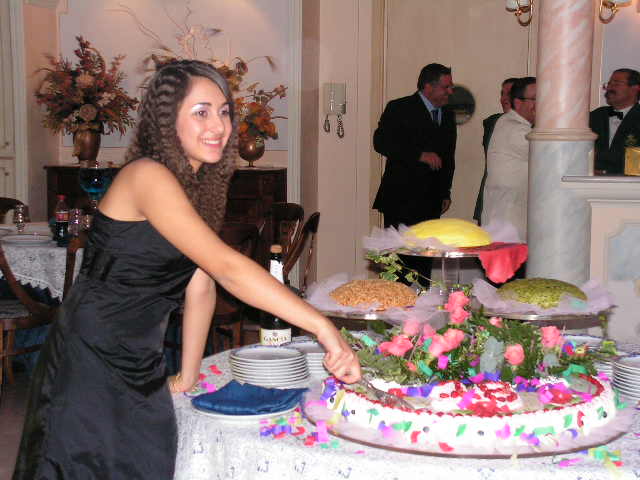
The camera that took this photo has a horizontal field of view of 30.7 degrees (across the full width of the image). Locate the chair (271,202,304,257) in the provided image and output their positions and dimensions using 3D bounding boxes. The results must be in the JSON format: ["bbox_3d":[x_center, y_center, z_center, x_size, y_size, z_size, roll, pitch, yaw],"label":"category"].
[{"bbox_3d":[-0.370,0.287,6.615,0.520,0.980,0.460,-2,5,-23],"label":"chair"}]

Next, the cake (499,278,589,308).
[{"bbox_3d":[0.564,0.137,2.950,0.228,0.075,0.228,0,5,0],"label":"cake"}]

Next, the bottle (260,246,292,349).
[{"bbox_3d":[-0.121,0.173,3.230,0.088,0.320,0.088,0,5,0],"label":"bottle"}]

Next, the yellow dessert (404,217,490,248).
[{"bbox_3d":[0.329,-0.022,2.970,0.222,0.070,0.222,0,5,0],"label":"yellow dessert"}]

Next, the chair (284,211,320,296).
[{"bbox_3d":[-0.291,0.296,6.463,0.520,0.900,0.470,2,6,17],"label":"chair"}]

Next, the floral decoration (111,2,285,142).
[{"bbox_3d":[-0.806,-1.129,7.927,1.150,0.930,0.550,1,6,0],"label":"floral decoration"}]

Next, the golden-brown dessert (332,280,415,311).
[{"bbox_3d":[0.136,0.138,2.950,0.222,0.075,0.222,0,5,0],"label":"golden-brown dessert"}]

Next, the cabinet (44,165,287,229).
[{"bbox_3d":[-1.060,0.043,8.046,1.600,1.070,0.450,1,6,0],"label":"cabinet"}]

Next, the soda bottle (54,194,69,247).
[{"bbox_3d":[-1.476,-0.111,6.650,0.080,0.297,0.080,0,5,0],"label":"soda bottle"}]

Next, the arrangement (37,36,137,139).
[{"bbox_3d":[-1.584,-1.048,7.900,0.700,0.660,0.600,0,5,0],"label":"arrangement"}]

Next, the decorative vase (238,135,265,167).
[{"bbox_3d":[-0.465,-0.607,7.900,0.176,0.215,0.176,0,5,0],"label":"decorative vase"}]

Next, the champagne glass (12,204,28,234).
[{"bbox_3d":[-1.677,-0.120,6.523,0.080,0.168,0.080,1,6,0],"label":"champagne glass"}]

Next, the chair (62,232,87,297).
[{"bbox_3d":[-0.964,0.386,5.518,0.470,0.900,0.520,-2,6,-27],"label":"chair"}]

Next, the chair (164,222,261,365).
[{"bbox_3d":[-0.642,0.358,5.817,0.470,0.900,0.520,-4,7,-37],"label":"chair"}]

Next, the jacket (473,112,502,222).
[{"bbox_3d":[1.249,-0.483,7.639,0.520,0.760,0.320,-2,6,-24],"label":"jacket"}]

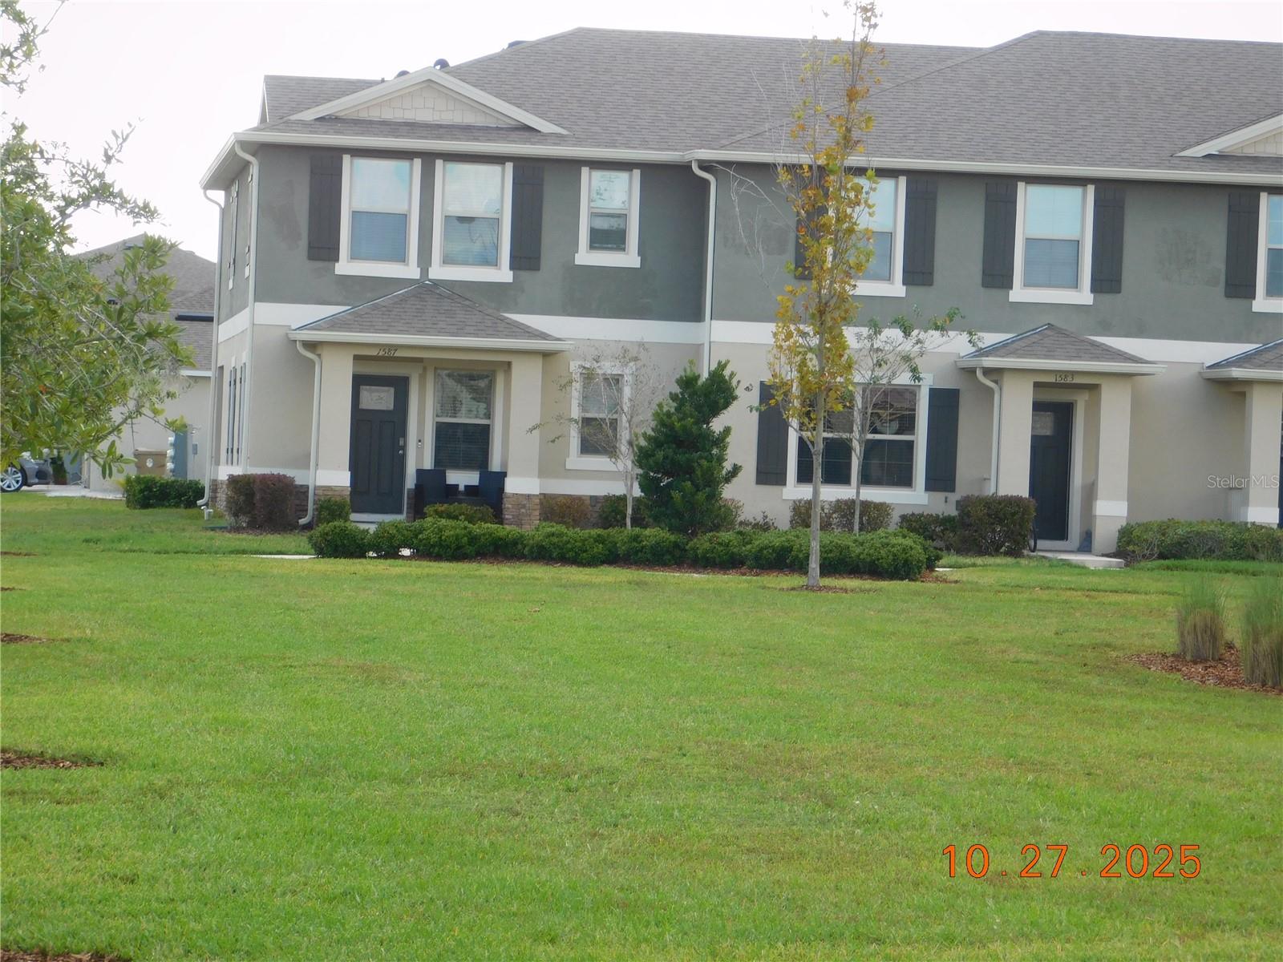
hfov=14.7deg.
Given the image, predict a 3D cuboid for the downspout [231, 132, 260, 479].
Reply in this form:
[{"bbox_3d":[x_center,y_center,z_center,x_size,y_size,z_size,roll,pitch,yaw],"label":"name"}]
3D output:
[{"bbox_3d":[-5.888,-2.185,72.787,0.390,5.480,0.100,2,0,-7],"label":"downspout"}]

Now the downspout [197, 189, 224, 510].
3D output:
[{"bbox_3d":[-7.434,-2.263,84.838,0.370,5.360,0.100,2,0,-7],"label":"downspout"}]

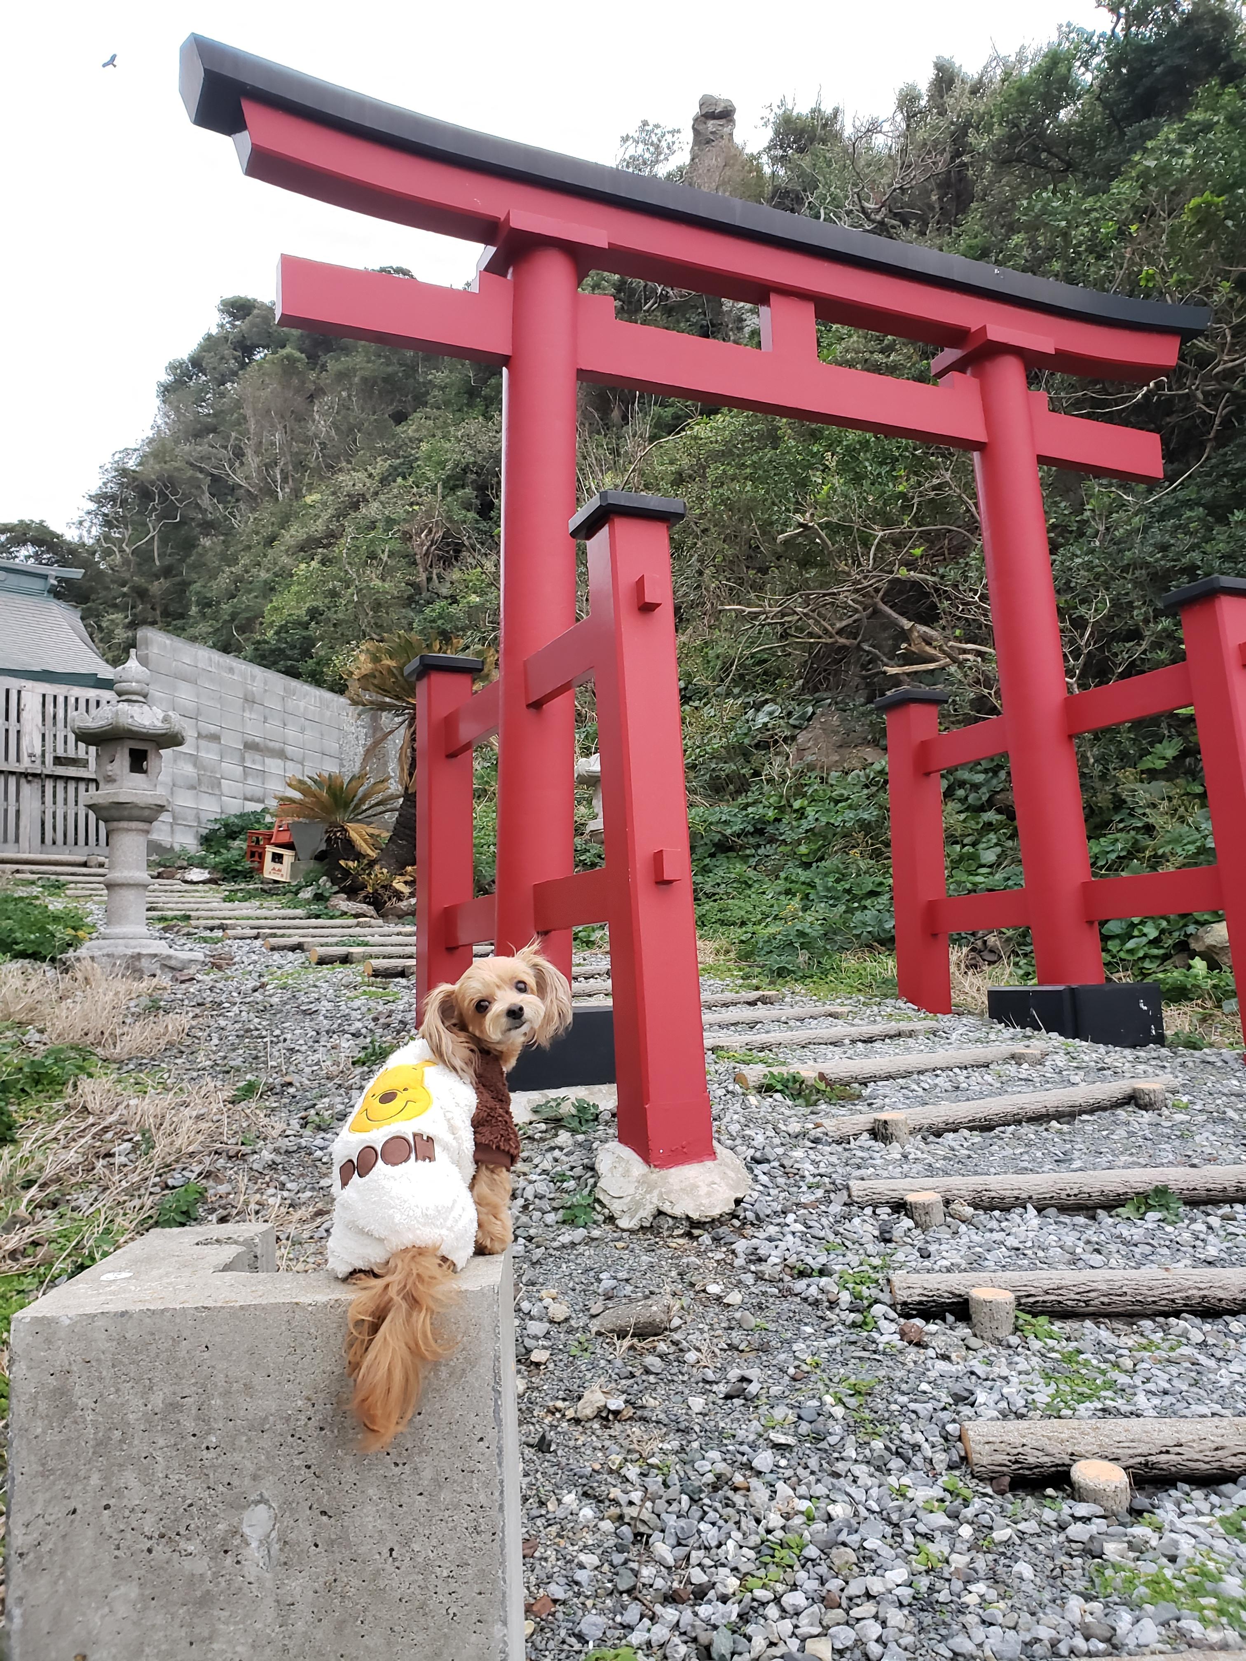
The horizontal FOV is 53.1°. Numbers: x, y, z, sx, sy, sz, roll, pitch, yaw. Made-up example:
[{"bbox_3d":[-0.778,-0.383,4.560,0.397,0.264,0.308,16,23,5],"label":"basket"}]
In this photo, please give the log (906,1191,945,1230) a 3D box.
[{"bbox_3d":[0.782,0.981,3.220,0.093,0.075,0.093,-2,-7,0],"label":"log"}]

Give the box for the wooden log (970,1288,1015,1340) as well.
[{"bbox_3d":[0.794,1.038,2.680,0.094,0.090,0.094,-2,-7,0],"label":"wooden log"}]

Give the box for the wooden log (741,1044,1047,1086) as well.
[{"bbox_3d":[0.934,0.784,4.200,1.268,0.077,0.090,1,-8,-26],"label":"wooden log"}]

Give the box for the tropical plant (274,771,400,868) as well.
[{"bbox_3d":[-2.306,-0.068,10.100,1.020,0.820,1.000,-1,-7,-11],"label":"tropical plant"}]

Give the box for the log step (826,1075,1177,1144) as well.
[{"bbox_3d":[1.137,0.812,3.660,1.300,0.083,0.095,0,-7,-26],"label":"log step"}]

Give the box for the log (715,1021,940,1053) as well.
[{"bbox_3d":[0.696,0.764,4.630,1.198,0.073,0.085,1,-8,-27],"label":"log"}]

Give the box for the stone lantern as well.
[{"bbox_3d":[-2.898,-0.100,7.400,0.730,1.920,0.730,-9,-10,44],"label":"stone lantern"}]

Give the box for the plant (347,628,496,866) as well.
[{"bbox_3d":[-1.682,-0.654,10.400,1.250,2.000,1.200,-1,-7,-11],"label":"plant"}]

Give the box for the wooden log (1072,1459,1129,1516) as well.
[{"bbox_3d":[0.814,1.121,2.130,0.094,0.065,0.094,-2,-7,0],"label":"wooden log"}]

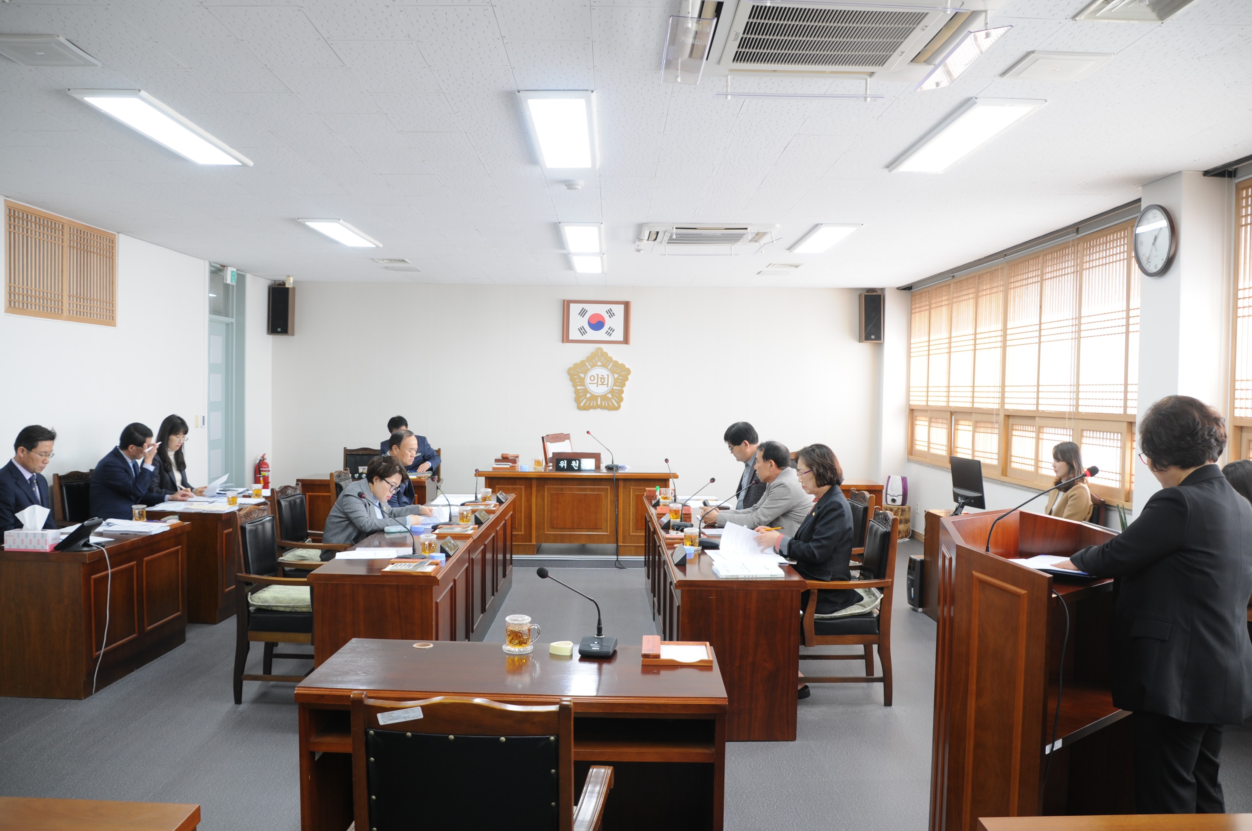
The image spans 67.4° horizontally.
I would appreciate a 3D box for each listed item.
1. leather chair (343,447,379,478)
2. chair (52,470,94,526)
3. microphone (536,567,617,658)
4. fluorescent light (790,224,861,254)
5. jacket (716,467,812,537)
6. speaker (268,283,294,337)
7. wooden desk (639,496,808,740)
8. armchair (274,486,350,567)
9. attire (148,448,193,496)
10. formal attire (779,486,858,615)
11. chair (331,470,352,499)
[{"bbox_3d":[-2.801,0.842,9.808,0.570,0.980,0.570,1,1,-1],"label":"leather chair"},{"bbox_3d":[-3.628,0.891,6.646,0.570,0.980,0.570,1,1,-1],"label":"chair"},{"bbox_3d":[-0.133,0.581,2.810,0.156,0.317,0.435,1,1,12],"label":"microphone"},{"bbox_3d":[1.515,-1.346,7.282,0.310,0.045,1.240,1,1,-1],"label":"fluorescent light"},{"bbox_3d":[0.887,0.613,5.809,0.680,0.580,0.520,1,1,-1],"label":"jacket"},{"bbox_3d":[-3.729,-1.141,10.124,0.235,0.525,0.210,1,1,-4],"label":"speaker"},{"bbox_3d":[0.472,1.060,5.886,0.590,0.715,3.420,1,1,-1],"label":"wooden desk"},{"bbox_3d":[-1.785,0.909,5.769,0.600,0.955,0.560,1,1,-3],"label":"armchair"},{"bbox_3d":[-3.550,0.545,7.311,0.330,0.580,0.410,1,1,30],"label":"attire"},{"bbox_3d":[0.996,0.733,5.010,0.410,0.700,0.440,1,1,-8],"label":"formal attire"},{"bbox_3d":[-1.916,0.902,7.191,0.570,0.980,0.570,1,1,-1],"label":"chair"}]

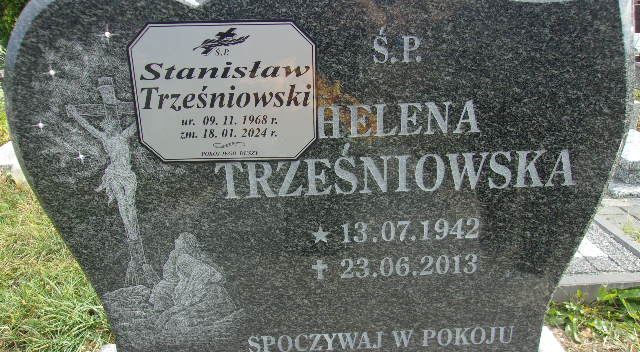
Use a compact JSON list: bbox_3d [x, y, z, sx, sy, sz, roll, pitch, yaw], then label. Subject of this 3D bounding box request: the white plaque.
[{"bbox_3d":[-0.131,-0.113,0.695,0.250,0.190,0.008,-1,19,-1],"label":"white plaque"}]

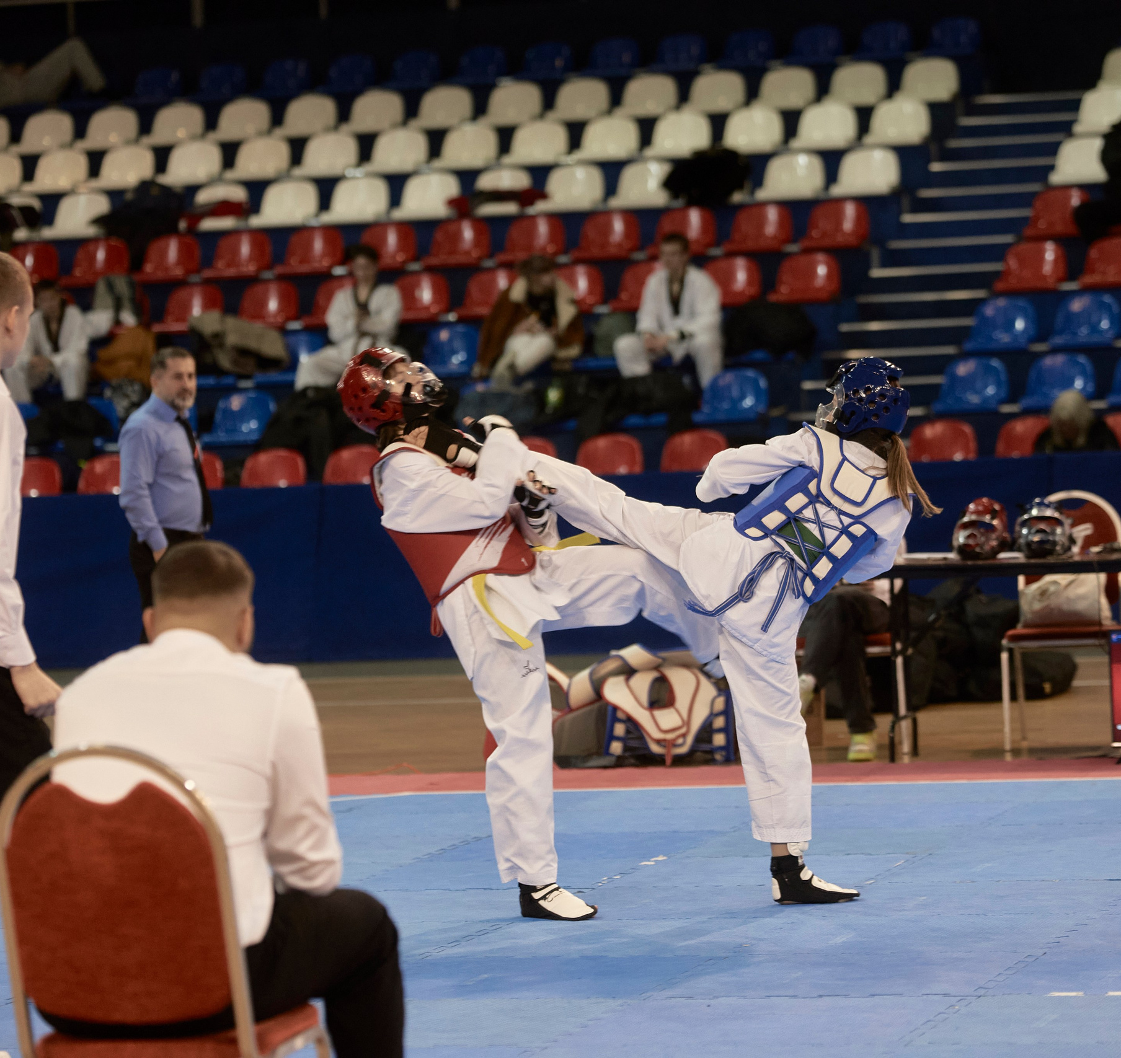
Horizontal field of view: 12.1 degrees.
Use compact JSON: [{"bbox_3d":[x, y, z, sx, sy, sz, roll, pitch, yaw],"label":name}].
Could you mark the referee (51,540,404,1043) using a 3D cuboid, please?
[{"bbox_3d":[-0.532,0.654,9.237,0.560,1.280,0.820,-2,2,13],"label":"referee"}]

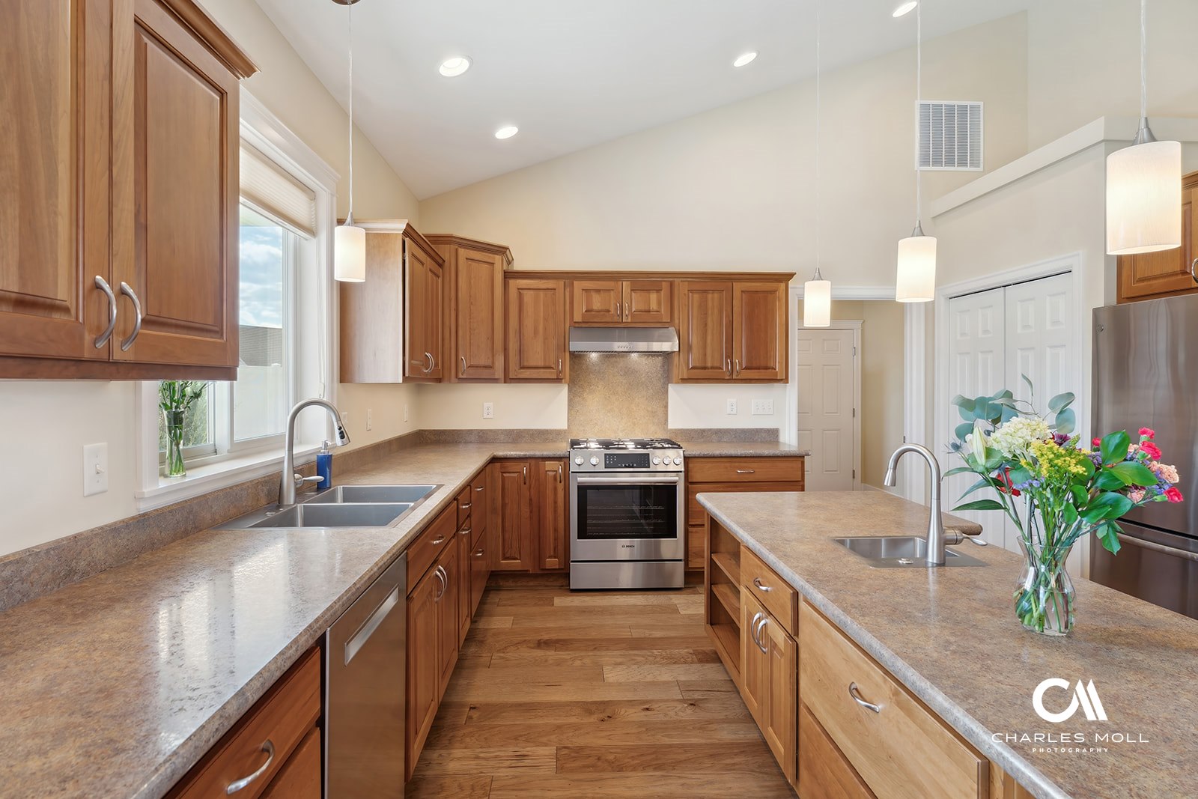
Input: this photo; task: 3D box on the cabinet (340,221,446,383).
[{"bbox_3d":[-1.119,-0.478,3.367,0.345,0.780,0.900,0,1,-3],"label":"cabinet"}]

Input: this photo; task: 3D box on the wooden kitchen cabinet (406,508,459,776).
[{"bbox_3d":[-0.922,0.819,2.306,0.600,0.785,0.915,0,1,-3],"label":"wooden kitchen cabinet"}]

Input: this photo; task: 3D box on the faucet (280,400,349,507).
[{"bbox_3d":[-1.073,0.199,2.270,0.260,0.400,0.110,0,1,-3],"label":"faucet"}]

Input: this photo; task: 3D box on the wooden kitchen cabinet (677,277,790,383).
[{"bbox_3d":[0.975,-0.507,4.587,0.830,0.770,0.330,0,1,-3],"label":"wooden kitchen cabinet"}]

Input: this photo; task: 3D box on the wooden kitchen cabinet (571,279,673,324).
[{"bbox_3d":[0.159,-0.689,4.406,0.754,0.328,0.330,0,1,-3],"label":"wooden kitchen cabinet"}]

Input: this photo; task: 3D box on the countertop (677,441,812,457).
[{"bbox_3d":[0.992,0.364,4.427,0.875,0.042,0.645,0,1,-3],"label":"countertop"}]

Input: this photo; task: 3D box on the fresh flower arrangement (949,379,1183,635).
[{"bbox_3d":[1.050,0.238,1.370,0.460,0.580,0.420,0,1,-3],"label":"fresh flower arrangement"}]

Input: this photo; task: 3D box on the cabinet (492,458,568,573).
[{"bbox_3d":[-0.493,0.785,4.438,0.530,0.800,0.600,0,1,-3],"label":"cabinet"}]

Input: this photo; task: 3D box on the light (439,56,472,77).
[{"bbox_3d":[-0.714,-1.654,2.962,0.180,0.030,0.180,-18,2,-2],"label":"light"}]

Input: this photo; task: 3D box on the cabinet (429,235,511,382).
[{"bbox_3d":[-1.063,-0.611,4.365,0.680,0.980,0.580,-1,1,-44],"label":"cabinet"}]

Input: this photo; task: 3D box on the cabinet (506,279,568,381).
[{"bbox_3d":[-0.449,-0.484,4.379,0.448,0.737,0.330,0,1,-3],"label":"cabinet"}]

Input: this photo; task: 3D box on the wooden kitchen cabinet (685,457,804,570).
[{"bbox_3d":[0.965,0.761,4.317,0.807,0.777,0.650,0,1,-3],"label":"wooden kitchen cabinet"}]

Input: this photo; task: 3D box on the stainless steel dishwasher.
[{"bbox_3d":[-0.878,0.879,1.541,0.600,0.830,0.605,0,1,-3],"label":"stainless steel dishwasher"}]

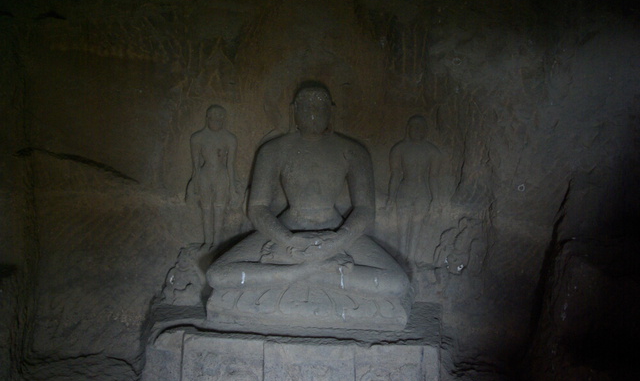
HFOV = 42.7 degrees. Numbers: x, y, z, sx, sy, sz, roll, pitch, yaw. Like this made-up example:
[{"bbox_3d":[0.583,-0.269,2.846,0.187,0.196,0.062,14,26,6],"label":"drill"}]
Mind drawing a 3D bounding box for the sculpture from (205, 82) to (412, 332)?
[{"bbox_3d":[-0.055,0.055,5.350,1.280,1.550,0.720,2,0,2],"label":"sculpture"}]

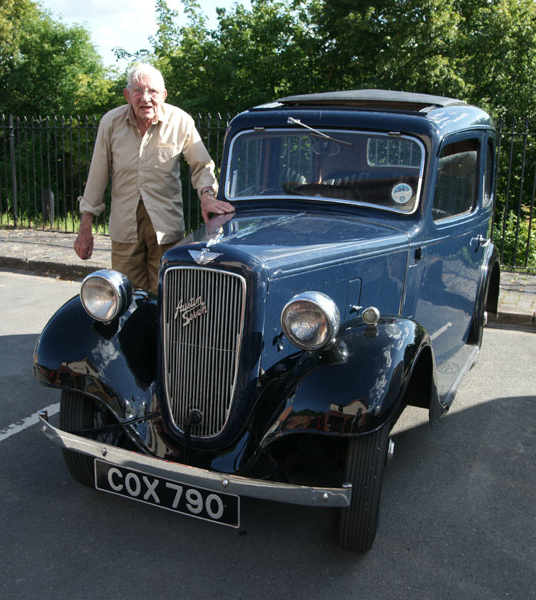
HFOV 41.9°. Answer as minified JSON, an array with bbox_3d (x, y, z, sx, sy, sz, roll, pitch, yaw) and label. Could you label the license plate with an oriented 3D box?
[{"bbox_3d":[-0.319,0.593,2.155,0.516,0.110,0.016,7,15,23],"label":"license plate"}]

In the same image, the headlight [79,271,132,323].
[{"bbox_3d":[-0.546,-0.015,2.439,0.162,0.162,0.135,6,14,23],"label":"headlight"}]

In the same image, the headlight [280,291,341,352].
[{"bbox_3d":[0.138,0.060,2.149,0.162,0.162,0.135,6,14,23],"label":"headlight"}]

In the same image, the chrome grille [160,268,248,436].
[{"bbox_3d":[-0.214,0.174,2.287,0.292,0.566,0.050,7,8,23],"label":"chrome grille"}]

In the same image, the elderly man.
[{"bbox_3d":[-0.523,-0.228,3.228,0.700,1.650,0.450,1,12,0],"label":"elderly man"}]

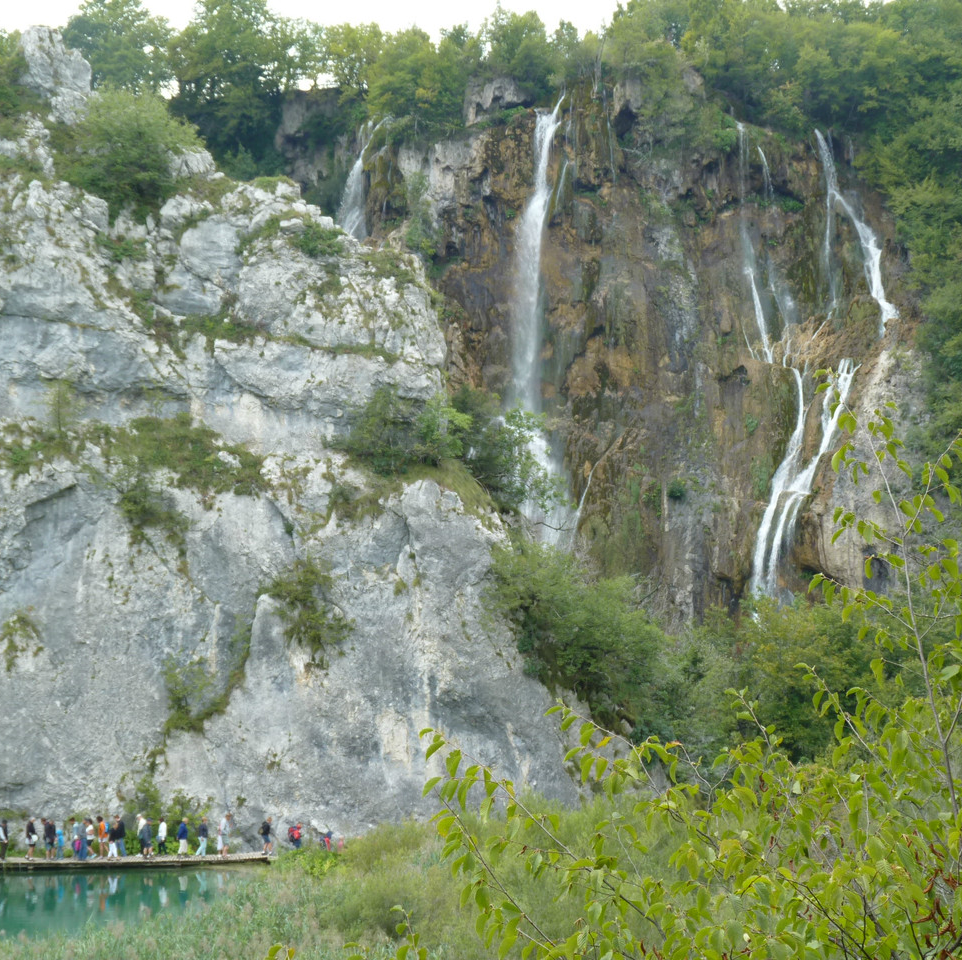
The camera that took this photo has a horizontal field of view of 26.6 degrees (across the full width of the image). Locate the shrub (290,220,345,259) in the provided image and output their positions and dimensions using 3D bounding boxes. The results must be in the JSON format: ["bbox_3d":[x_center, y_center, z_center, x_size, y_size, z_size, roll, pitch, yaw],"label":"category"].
[{"bbox_3d":[-7.638,-11.234,95.000,2.616,1.775,2.000,0,-5,0],"label":"shrub"}]

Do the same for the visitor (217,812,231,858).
[{"bbox_3d":[-10.176,14.169,81.000,0.550,1.812,0.530,0,-5,-6],"label":"visitor"}]

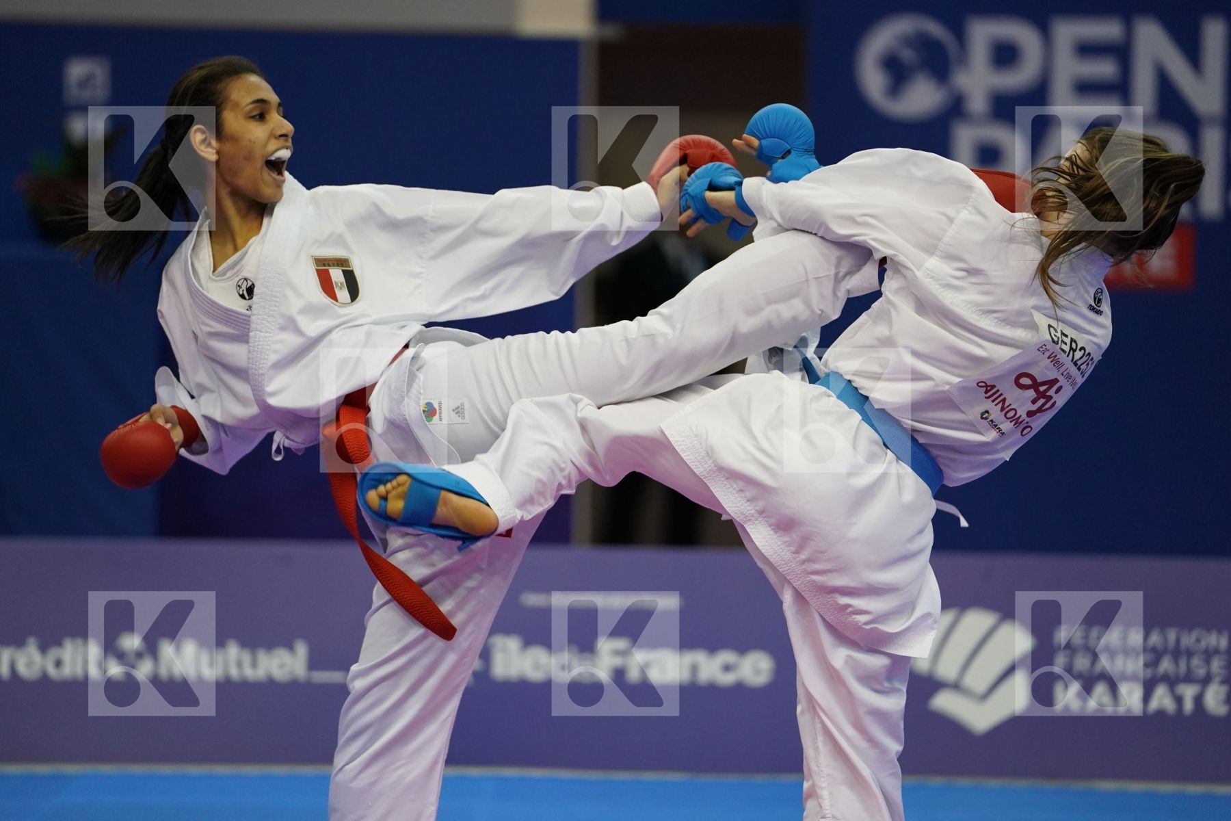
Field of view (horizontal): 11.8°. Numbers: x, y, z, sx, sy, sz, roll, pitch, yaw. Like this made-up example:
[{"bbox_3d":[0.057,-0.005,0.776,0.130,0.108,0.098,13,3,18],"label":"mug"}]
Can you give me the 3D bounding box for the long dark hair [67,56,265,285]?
[{"bbox_3d":[-0.726,-0.387,9.600,0.285,0.360,0.190,0,-2,18],"label":"long dark hair"}]

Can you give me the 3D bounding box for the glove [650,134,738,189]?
[{"bbox_3d":[0.125,-0.396,9.600,0.155,0.100,0.115,-21,0,-6],"label":"glove"}]

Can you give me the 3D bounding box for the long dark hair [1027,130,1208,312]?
[{"bbox_3d":[0.800,-0.318,9.550,0.320,0.220,0.200,-37,-16,-3],"label":"long dark hair"}]

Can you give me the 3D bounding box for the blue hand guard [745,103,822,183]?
[{"bbox_3d":[0.270,-0.412,9.400,0.120,0.155,0.115,-12,0,0],"label":"blue hand guard"}]

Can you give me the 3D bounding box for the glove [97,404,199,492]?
[{"bbox_3d":[-0.730,0.059,9.300,0.175,0.120,0.120,-28,4,-25],"label":"glove"}]

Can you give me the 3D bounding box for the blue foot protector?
[{"bbox_3d":[-0.298,0.146,9.420,0.235,0.108,0.110,15,14,16],"label":"blue foot protector"}]

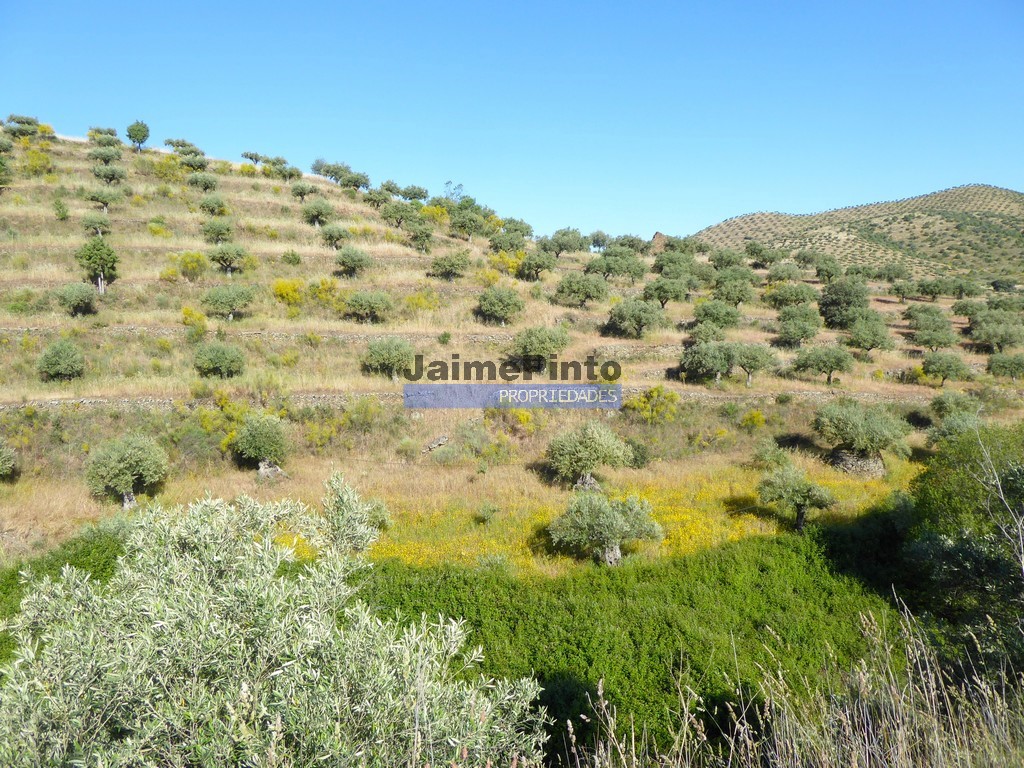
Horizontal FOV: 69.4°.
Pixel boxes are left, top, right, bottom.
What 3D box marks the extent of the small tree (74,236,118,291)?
[{"bbox_3d":[-37.319,-10.746,66.500,3.870,5.040,3.670,0,2,0],"label":"small tree"}]

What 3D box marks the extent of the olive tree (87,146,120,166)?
[{"bbox_3d":[-46.839,-26.092,85.000,3.790,2.410,3.600,-3,6,-28],"label":"olive tree"}]

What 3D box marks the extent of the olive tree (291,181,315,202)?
[{"bbox_3d":[-21.886,-20.252,78.000,2.660,2.220,2.530,-1,5,-15],"label":"olive tree"}]

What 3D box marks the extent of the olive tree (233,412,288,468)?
[{"bbox_3d":[-13.658,3.110,40.000,2.860,3.140,2.720,0,1,0],"label":"olive tree"}]

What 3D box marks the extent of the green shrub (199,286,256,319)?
[{"bbox_3d":[-19.621,-5.621,51.000,3.610,2.430,3.430,0,3,0],"label":"green shrub"}]

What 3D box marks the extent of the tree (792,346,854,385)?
[{"bbox_3d":[19.650,-1.226,46.500,3.660,2.460,3.480,0,3,0],"label":"tree"}]

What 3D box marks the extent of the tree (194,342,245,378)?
[{"bbox_3d":[-21.396,-1.716,54.000,3.720,2.630,3.540,0,2,0],"label":"tree"}]

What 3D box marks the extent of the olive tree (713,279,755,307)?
[{"bbox_3d":[19.769,-8.032,66.000,3.640,2.590,3.450,1,5,17],"label":"olive tree"}]

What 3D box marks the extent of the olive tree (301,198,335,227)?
[{"bbox_3d":[-18.674,-16.466,71.000,3.170,2.630,3.010,0,3,0],"label":"olive tree"}]

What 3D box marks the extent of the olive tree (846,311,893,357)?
[{"bbox_3d":[26.589,-3.756,55.000,3.350,3.420,3.190,0,1,0],"label":"olive tree"}]

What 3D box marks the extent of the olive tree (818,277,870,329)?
[{"bbox_3d":[27.877,-6.833,62.000,4.270,4.360,4.060,0,1,0],"label":"olive tree"}]

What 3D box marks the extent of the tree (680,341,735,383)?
[{"bbox_3d":[12.293,-1.415,46.500,3.290,2.590,3.130,0,3,0],"label":"tree"}]

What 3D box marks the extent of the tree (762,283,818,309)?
[{"bbox_3d":[22.596,-7.262,60.000,4.410,2.230,4.190,0,3,0],"label":"tree"}]

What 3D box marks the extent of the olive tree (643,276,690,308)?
[{"bbox_3d":[12.535,-7.424,60.000,3.780,2.540,3.590,0,3,0],"label":"olive tree"}]

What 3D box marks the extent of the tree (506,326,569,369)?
[{"bbox_3d":[1.711,-2.146,46.000,3.857,2.776,3.664,0,4,0],"label":"tree"}]

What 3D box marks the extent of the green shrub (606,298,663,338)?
[{"bbox_3d":[8.708,-4.694,53.000,4.070,2.870,3.870,0,1,0],"label":"green shrub"}]

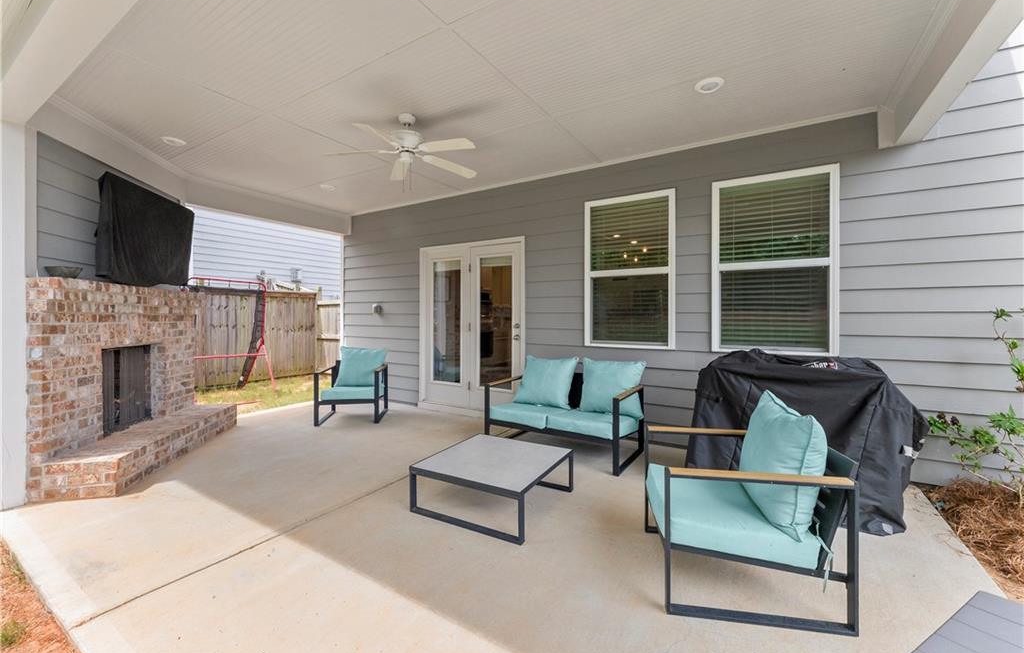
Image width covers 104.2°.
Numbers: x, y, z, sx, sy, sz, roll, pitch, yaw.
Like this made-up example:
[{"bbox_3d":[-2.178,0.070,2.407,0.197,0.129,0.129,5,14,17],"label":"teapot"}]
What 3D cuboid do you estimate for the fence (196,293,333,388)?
[{"bbox_3d":[-5.100,0.193,8.050,0.150,1.830,2.700,1,1,33],"label":"fence"}]

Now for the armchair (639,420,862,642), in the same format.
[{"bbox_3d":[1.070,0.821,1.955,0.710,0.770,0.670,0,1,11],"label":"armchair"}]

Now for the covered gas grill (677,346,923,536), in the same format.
[{"bbox_3d":[1.915,0.663,2.791,1.280,1.040,0.660,0,1,31],"label":"covered gas grill"}]

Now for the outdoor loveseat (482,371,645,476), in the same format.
[{"bbox_3d":[0.477,0.741,3.754,1.280,0.830,0.710,1,1,33],"label":"outdoor loveseat"}]

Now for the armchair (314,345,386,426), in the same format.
[{"bbox_3d":[-1.940,0.704,4.910,0.670,0.840,0.710,0,1,-10],"label":"armchair"}]

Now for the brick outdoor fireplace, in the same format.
[{"bbox_3d":[-3.292,0.401,3.582,0.720,1.520,1.860,0,1,-12],"label":"brick outdoor fireplace"}]

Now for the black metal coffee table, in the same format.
[{"bbox_3d":[-0.105,1.042,2.721,0.810,0.285,0.800,0,1,28],"label":"black metal coffee table"}]

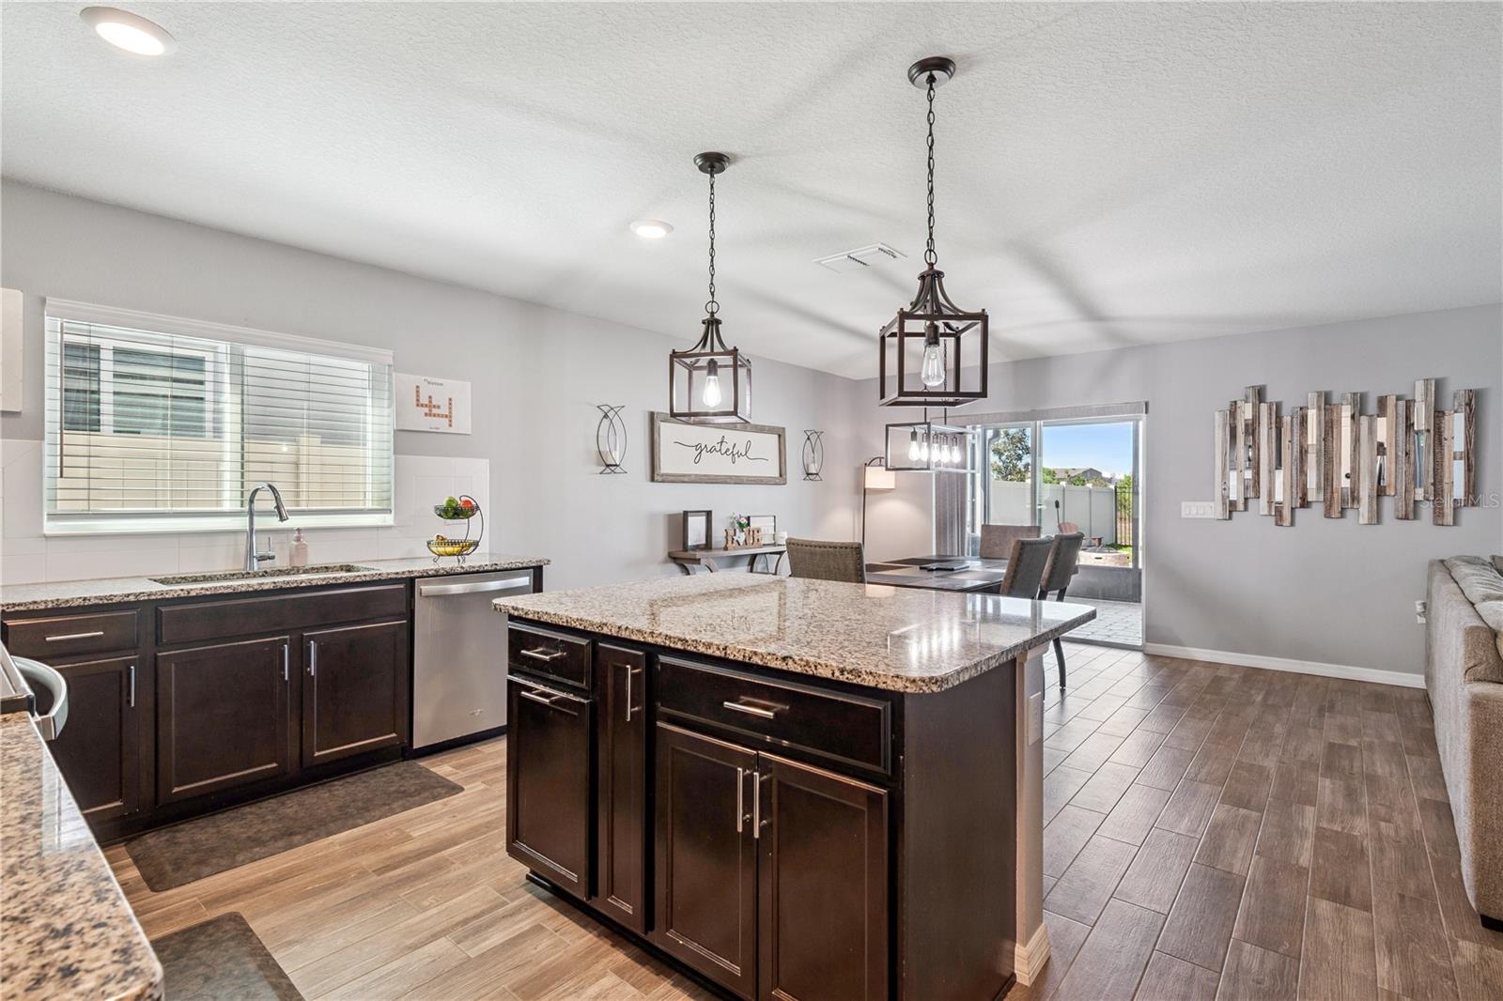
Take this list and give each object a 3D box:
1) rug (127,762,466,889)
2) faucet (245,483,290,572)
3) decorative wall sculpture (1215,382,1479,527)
[{"bbox_3d":[-1.703,1.208,2.740,0.479,0.017,1.010,0,0,40],"label":"rug"},{"bbox_3d":[-2.118,0.117,3.148,0.260,0.385,0.110,0,0,27],"label":"faucet"},{"bbox_3d":[3.940,-0.316,4.800,1.341,0.995,0.050,0,0,40],"label":"decorative wall sculpture"}]

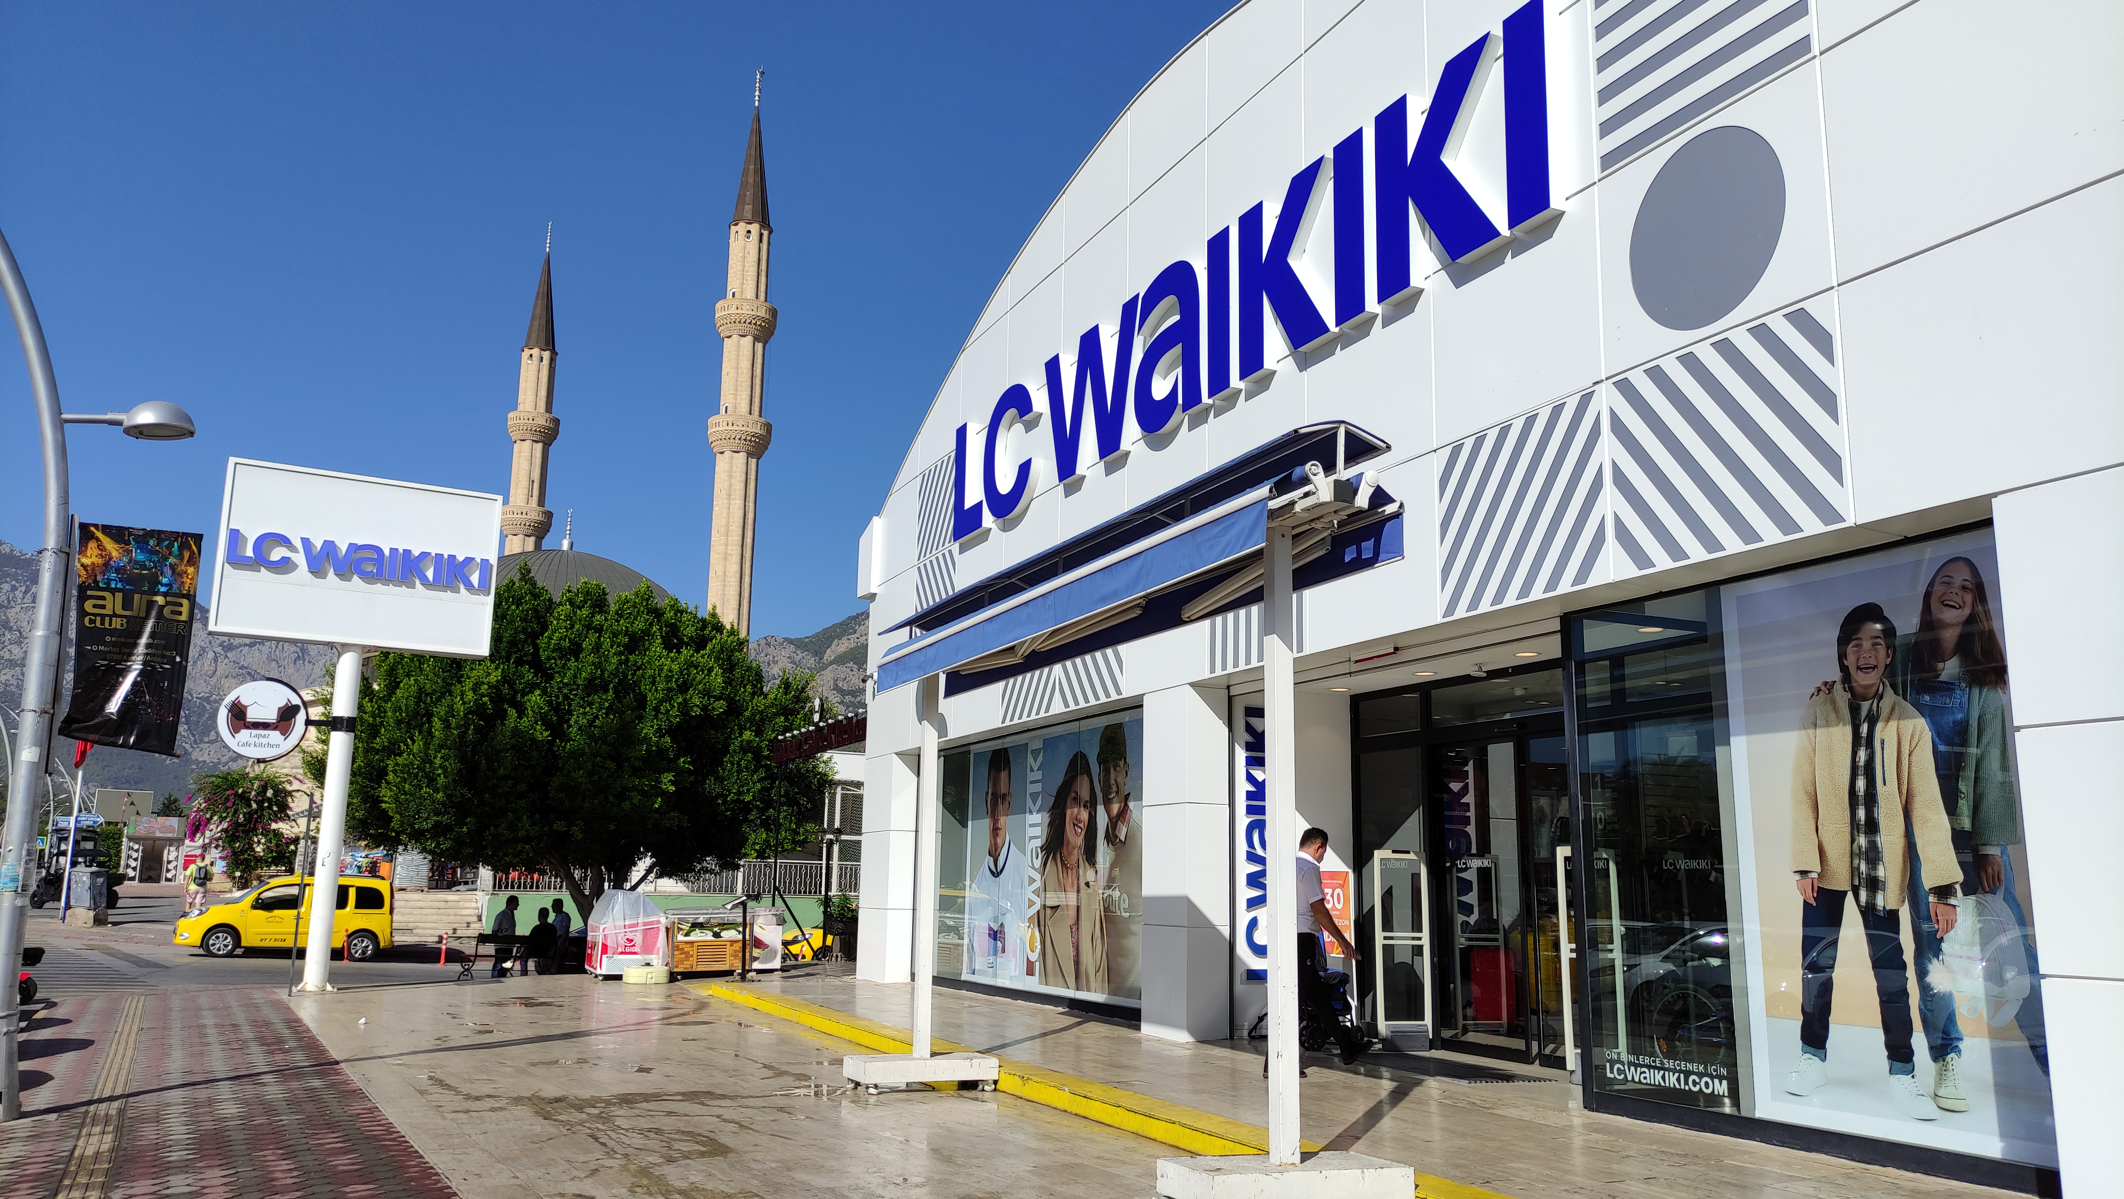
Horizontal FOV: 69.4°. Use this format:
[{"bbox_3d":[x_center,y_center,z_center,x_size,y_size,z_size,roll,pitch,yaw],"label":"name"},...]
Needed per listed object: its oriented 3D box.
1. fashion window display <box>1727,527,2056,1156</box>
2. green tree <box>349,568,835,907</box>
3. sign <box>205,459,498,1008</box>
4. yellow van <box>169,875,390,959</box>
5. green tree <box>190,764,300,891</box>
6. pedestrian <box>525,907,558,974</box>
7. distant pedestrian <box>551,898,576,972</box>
[{"bbox_3d":[4.195,1.228,7.840,0.050,2.950,1.830,6,-12,-23],"label":"fashion window display"},{"bbox_3d":[-8.978,3.344,29.079,8.700,7.650,8.300,4,-11,-17],"label":"green tree"},{"bbox_3d":[-9.921,1.759,21.305,3.600,7.130,0.420,8,-13,-32],"label":"sign"},{"bbox_3d":[-16.835,6.856,33.319,4.250,1.810,1.830,7,-12,-30],"label":"yellow van"},{"bbox_3d":[-24.016,6.763,45.000,3.000,3.800,2.800,7,-12,-29],"label":"green tree"},{"bbox_3d":[-9.567,6.274,28.016,0.550,1.270,0.720,7,-12,-27],"label":"pedestrian"},{"bbox_3d":[-9.537,6.576,29.344,0.340,1.680,0.480,6,-12,-25],"label":"distant pedestrian"}]

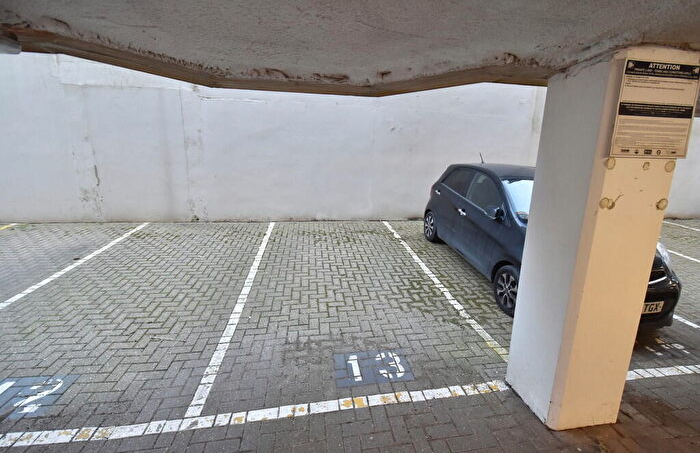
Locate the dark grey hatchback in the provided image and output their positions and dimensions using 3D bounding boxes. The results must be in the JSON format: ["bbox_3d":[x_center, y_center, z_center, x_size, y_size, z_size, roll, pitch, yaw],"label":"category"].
[{"bbox_3d":[2.390,-0.075,4.195,1.610,1.480,3.600,0,16,-5],"label":"dark grey hatchback"}]

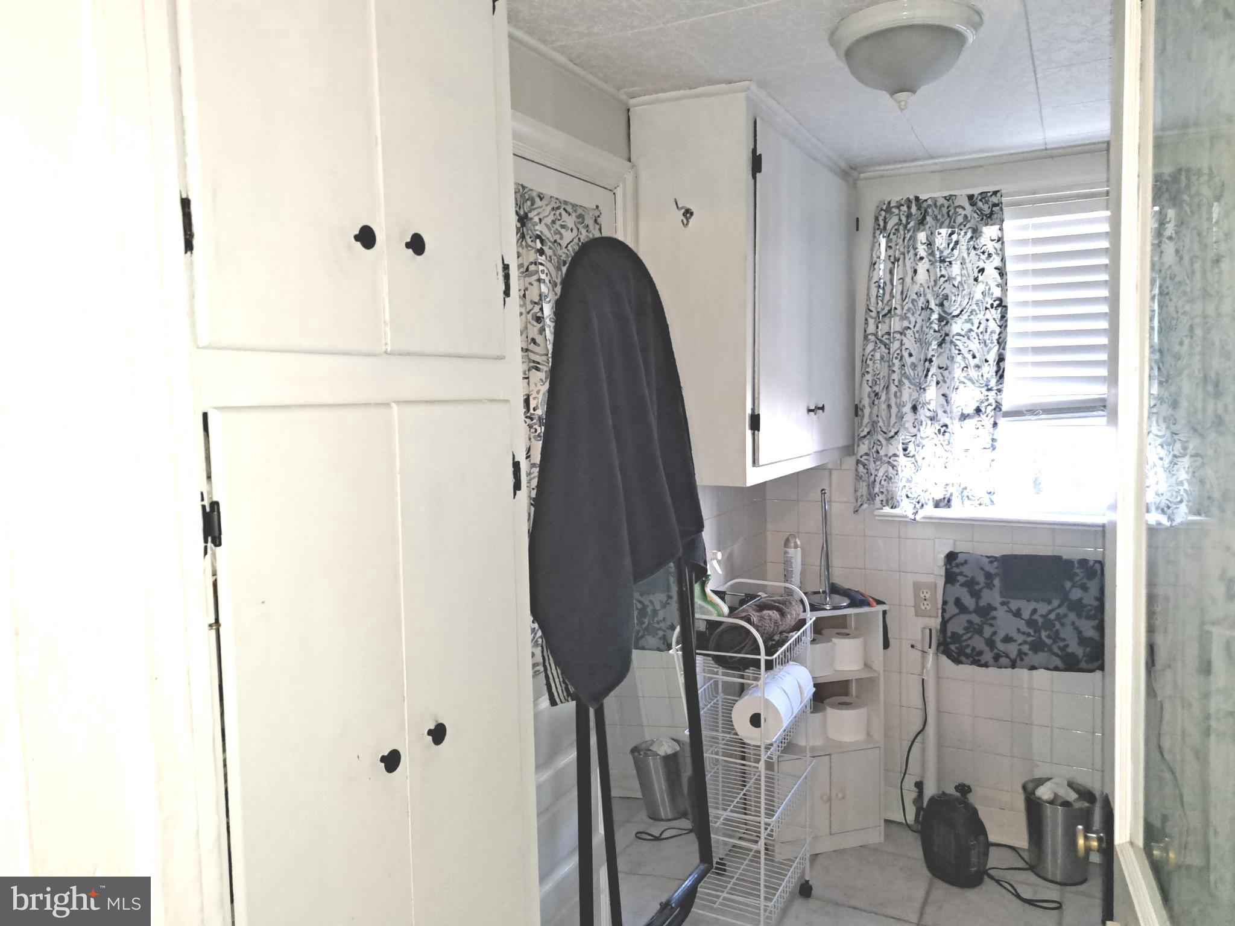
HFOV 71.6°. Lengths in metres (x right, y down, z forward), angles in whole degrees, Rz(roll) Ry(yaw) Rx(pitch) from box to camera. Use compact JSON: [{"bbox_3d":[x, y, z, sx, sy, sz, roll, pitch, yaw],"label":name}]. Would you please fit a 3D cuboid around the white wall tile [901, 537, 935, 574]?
[{"bbox_3d":[0.953,0.296,2.712,0.108,0.108,0.009,1,4,28],"label":"white wall tile"}]

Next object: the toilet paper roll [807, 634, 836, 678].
[{"bbox_3d":[0.607,0.595,2.657,0.125,0.101,0.125,-1,4,0],"label":"toilet paper roll"}]

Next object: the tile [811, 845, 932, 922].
[{"bbox_3d":[0.728,1.204,2.479,0.331,0.010,0.331,1,4,29],"label":"tile"}]

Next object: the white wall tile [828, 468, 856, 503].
[{"bbox_3d":[0.755,0.074,2.800,0.108,0.108,0.009,1,4,28],"label":"white wall tile"}]

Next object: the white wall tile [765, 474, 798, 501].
[{"bbox_3d":[0.561,0.073,2.908,0.108,0.108,0.010,1,4,29],"label":"white wall tile"}]

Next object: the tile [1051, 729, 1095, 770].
[{"bbox_3d":[1.351,0.848,2.543,0.108,0.108,0.009,1,4,28],"label":"tile"}]

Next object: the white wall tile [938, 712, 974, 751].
[{"bbox_3d":[1.061,0.844,2.697,0.108,0.108,0.009,1,4,28],"label":"white wall tile"}]

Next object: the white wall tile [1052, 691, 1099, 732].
[{"bbox_3d":[1.349,0.739,2.536,0.108,0.108,0.009,1,4,28],"label":"white wall tile"}]

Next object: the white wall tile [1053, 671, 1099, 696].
[{"bbox_3d":[1.345,0.628,2.526,0.108,0.108,0.010,1,4,29],"label":"white wall tile"}]

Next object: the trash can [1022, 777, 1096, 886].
[{"bbox_3d":[1.280,1.068,2.481,0.194,0.240,0.194,1,4,28],"label":"trash can"}]

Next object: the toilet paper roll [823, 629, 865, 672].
[{"bbox_3d":[0.722,0.596,2.736,0.130,0.100,0.130,-1,4,0],"label":"toilet paper roll"}]

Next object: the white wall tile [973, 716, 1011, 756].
[{"bbox_3d":[1.158,0.844,2.646,0.108,0.108,0.010,1,4,29],"label":"white wall tile"}]

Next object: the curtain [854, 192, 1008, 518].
[{"bbox_3d":[0.943,-0.321,2.606,0.446,0.978,0.080,1,4,29],"label":"curtain"}]

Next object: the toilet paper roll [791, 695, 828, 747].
[{"bbox_3d":[0.598,0.817,2.689,0.122,0.101,0.122,-1,4,0],"label":"toilet paper roll"}]

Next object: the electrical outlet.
[{"bbox_3d":[0.975,0.432,2.704,0.072,0.116,0.009,1,4,28],"label":"electrical outlet"}]

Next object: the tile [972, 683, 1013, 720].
[{"bbox_3d":[1.155,0.735,2.638,0.108,0.108,0.010,1,4,29],"label":"tile"}]

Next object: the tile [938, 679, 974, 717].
[{"bbox_3d":[1.059,0.734,2.691,0.108,0.108,0.010,1,4,29],"label":"tile"}]

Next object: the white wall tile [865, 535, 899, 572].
[{"bbox_3d":[0.856,0.294,2.766,0.108,0.108,0.010,1,4,29],"label":"white wall tile"}]

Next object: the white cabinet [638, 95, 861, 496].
[{"bbox_3d":[0.398,-0.416,2.356,0.298,0.862,1.045,1,4,28],"label":"white cabinet"}]

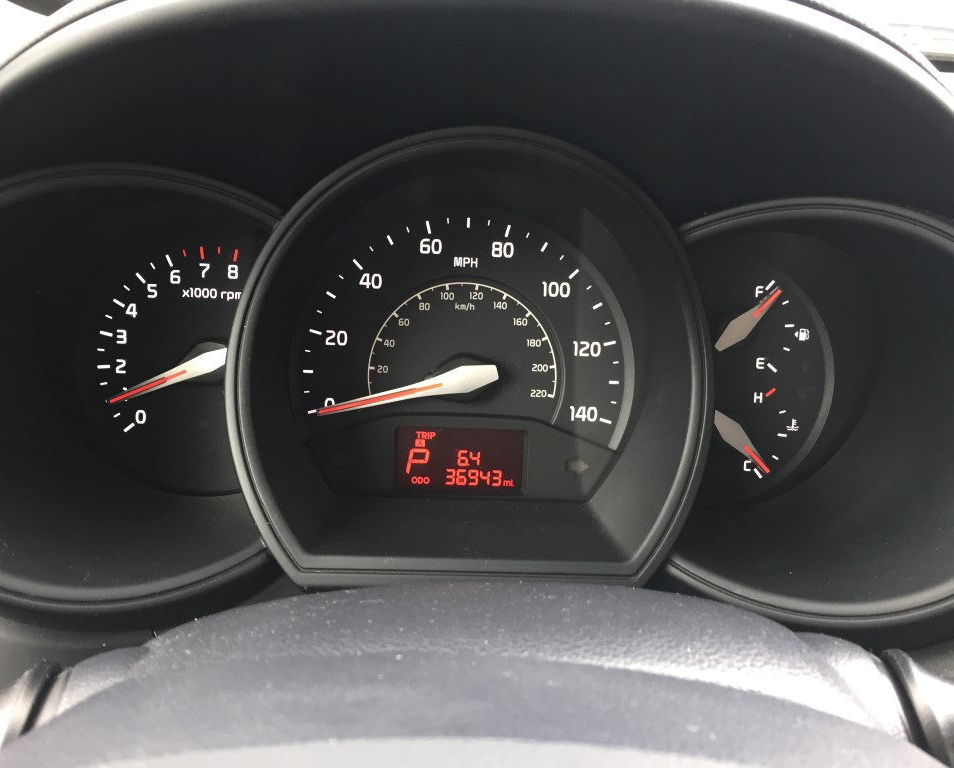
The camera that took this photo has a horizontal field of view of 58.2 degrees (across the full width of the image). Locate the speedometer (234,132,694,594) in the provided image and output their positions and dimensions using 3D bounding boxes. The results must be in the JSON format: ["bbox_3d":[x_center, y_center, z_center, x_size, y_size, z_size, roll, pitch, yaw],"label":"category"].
[{"bbox_3d":[-0.003,-0.009,0.283,0.150,0.143,0.045,2,-2,-2],"label":"speedometer"}]

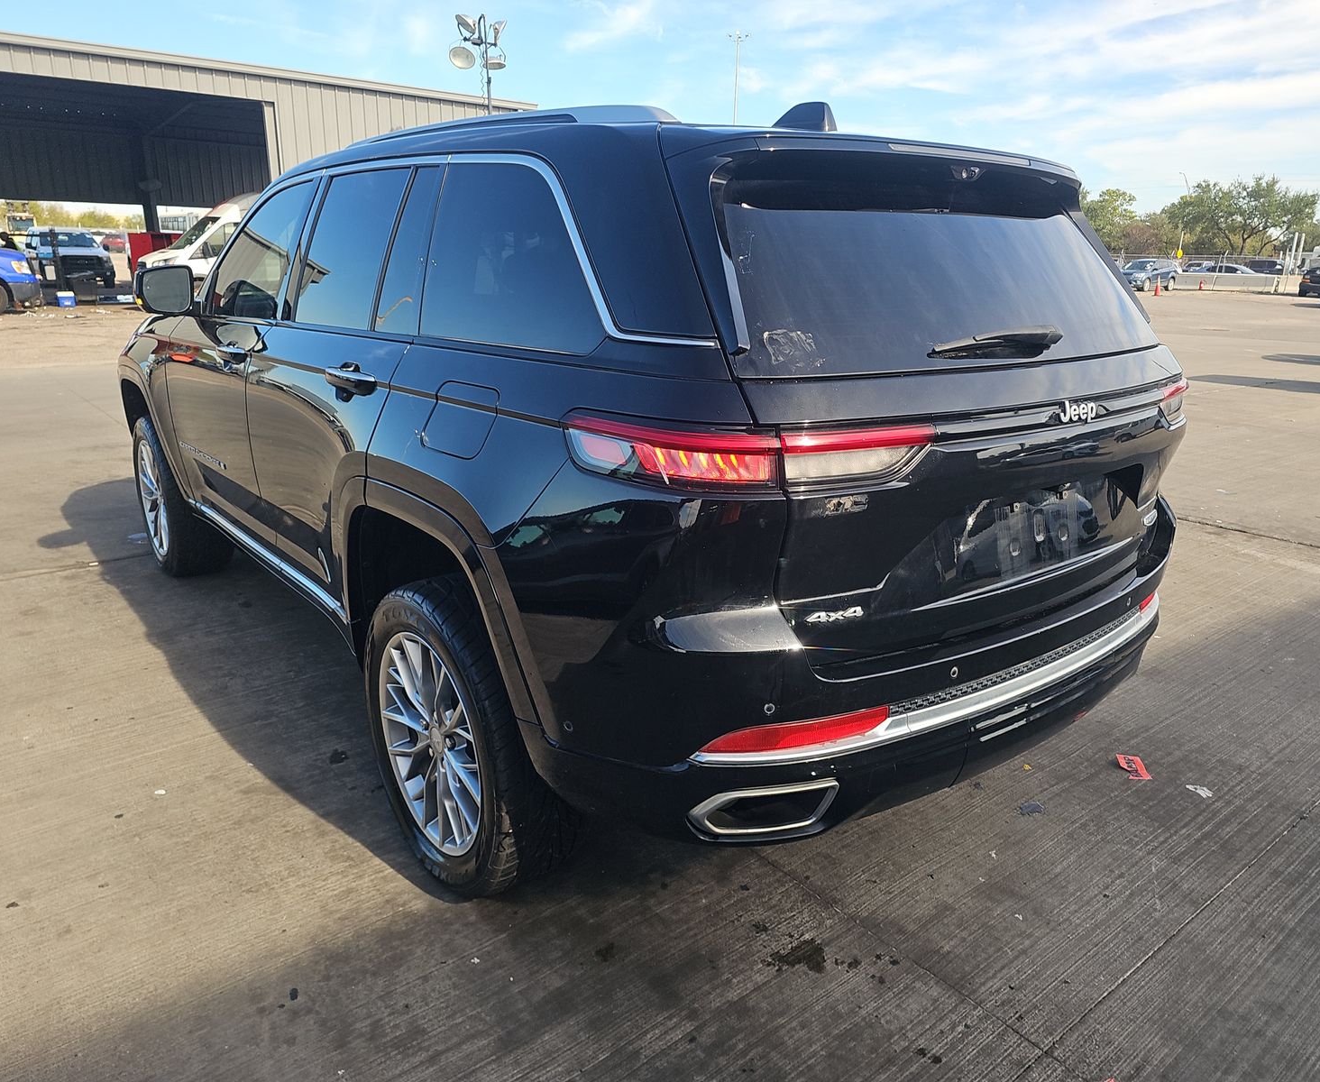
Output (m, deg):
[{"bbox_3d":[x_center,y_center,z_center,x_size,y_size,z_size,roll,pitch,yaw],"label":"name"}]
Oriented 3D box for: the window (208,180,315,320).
[{"bbox_3d":[-1.335,-0.953,3.204,0.060,0.480,0.800,11,7,-41],"label":"window"}]

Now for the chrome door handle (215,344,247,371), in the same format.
[{"bbox_3d":[-1.330,-0.574,2.985,0.058,0.048,0.270,-12,21,-37],"label":"chrome door handle"}]

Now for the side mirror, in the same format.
[{"bbox_3d":[-1.827,-0.926,3.539,0.210,0.185,0.140,-12,21,-37],"label":"side mirror"}]

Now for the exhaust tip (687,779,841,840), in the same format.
[{"bbox_3d":[0.196,0.509,1.819,0.285,0.085,0.080,-5,18,-20],"label":"exhaust tip"}]

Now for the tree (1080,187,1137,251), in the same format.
[{"bbox_3d":[36.795,-25.514,79.334,8.000,8.000,8.000,8,18,23],"label":"tree"}]

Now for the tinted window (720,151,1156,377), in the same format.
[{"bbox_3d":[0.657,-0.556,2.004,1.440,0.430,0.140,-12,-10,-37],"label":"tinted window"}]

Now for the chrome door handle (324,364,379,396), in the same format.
[{"bbox_3d":[-0.721,-0.371,2.237,0.058,0.048,0.265,-12,21,-37],"label":"chrome door handle"}]

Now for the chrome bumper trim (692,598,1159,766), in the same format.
[{"bbox_3d":[0.751,0.261,2.101,1.640,0.090,0.210,-12,21,-37],"label":"chrome bumper trim"}]

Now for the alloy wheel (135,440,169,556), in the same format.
[{"bbox_3d":[-2.339,-0.217,4.613,0.200,0.555,0.555,-12,21,-37],"label":"alloy wheel"}]

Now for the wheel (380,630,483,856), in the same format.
[{"bbox_3d":[-0.483,0.469,2.353,0.200,0.545,0.545,-12,21,-37],"label":"wheel"}]

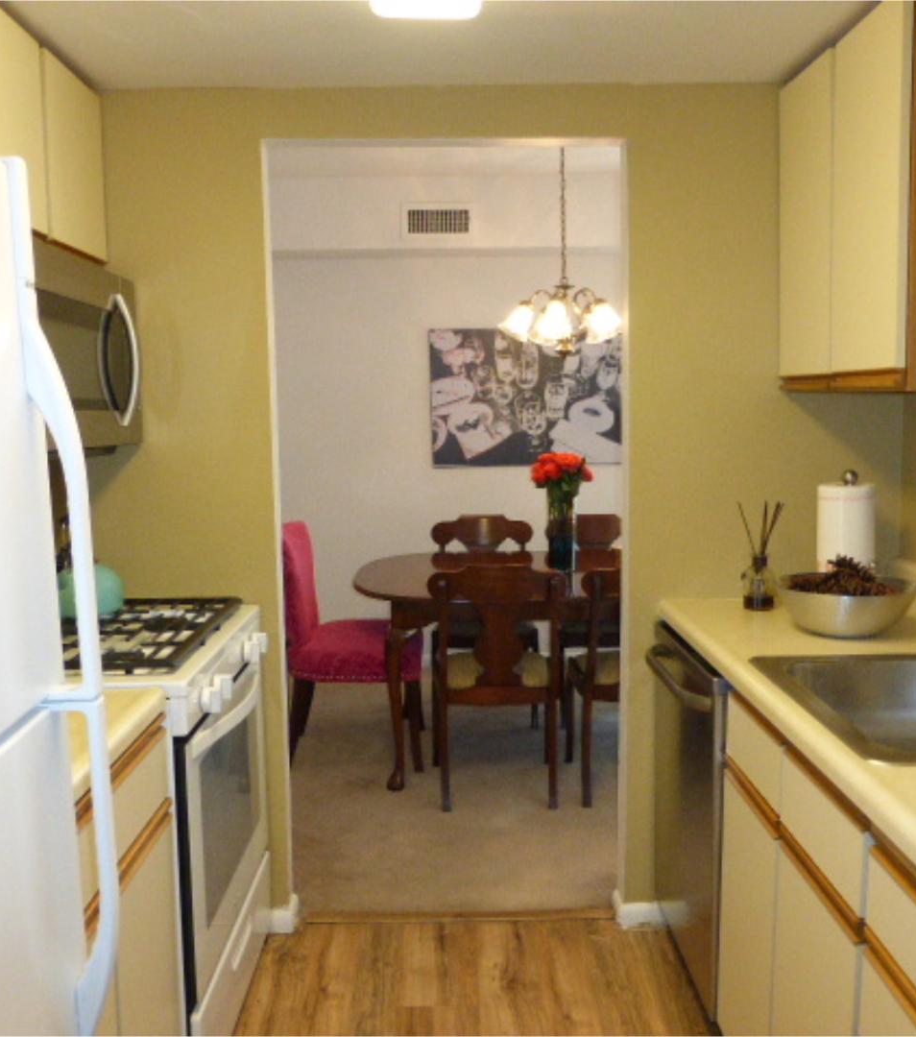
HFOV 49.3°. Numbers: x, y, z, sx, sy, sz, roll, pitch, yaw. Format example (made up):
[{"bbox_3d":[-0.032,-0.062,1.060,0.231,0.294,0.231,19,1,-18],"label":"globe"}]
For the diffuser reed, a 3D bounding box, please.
[{"bbox_3d":[0.755,0.090,2.498,0.115,0.268,0.100,-1,6,-1],"label":"diffuser reed"}]

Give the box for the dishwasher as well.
[{"bbox_3d":[0.795,0.685,2.354,0.620,0.800,0.605,-1,6,-1],"label":"dishwasher"}]

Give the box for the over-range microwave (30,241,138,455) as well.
[{"bbox_3d":[-0.987,-0.367,2.167,0.405,0.430,0.755,-1,6,-1],"label":"over-range microwave"}]

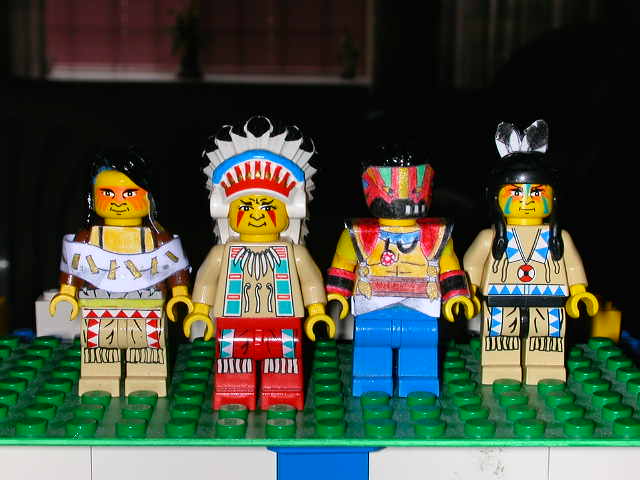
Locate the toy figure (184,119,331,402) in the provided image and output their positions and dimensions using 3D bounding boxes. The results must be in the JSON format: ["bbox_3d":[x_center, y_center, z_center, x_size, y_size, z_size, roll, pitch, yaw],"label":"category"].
[{"bbox_3d":[-0.010,0.004,0.229,0.025,0.049,0.017,0,9,-1],"label":"toy figure"}]

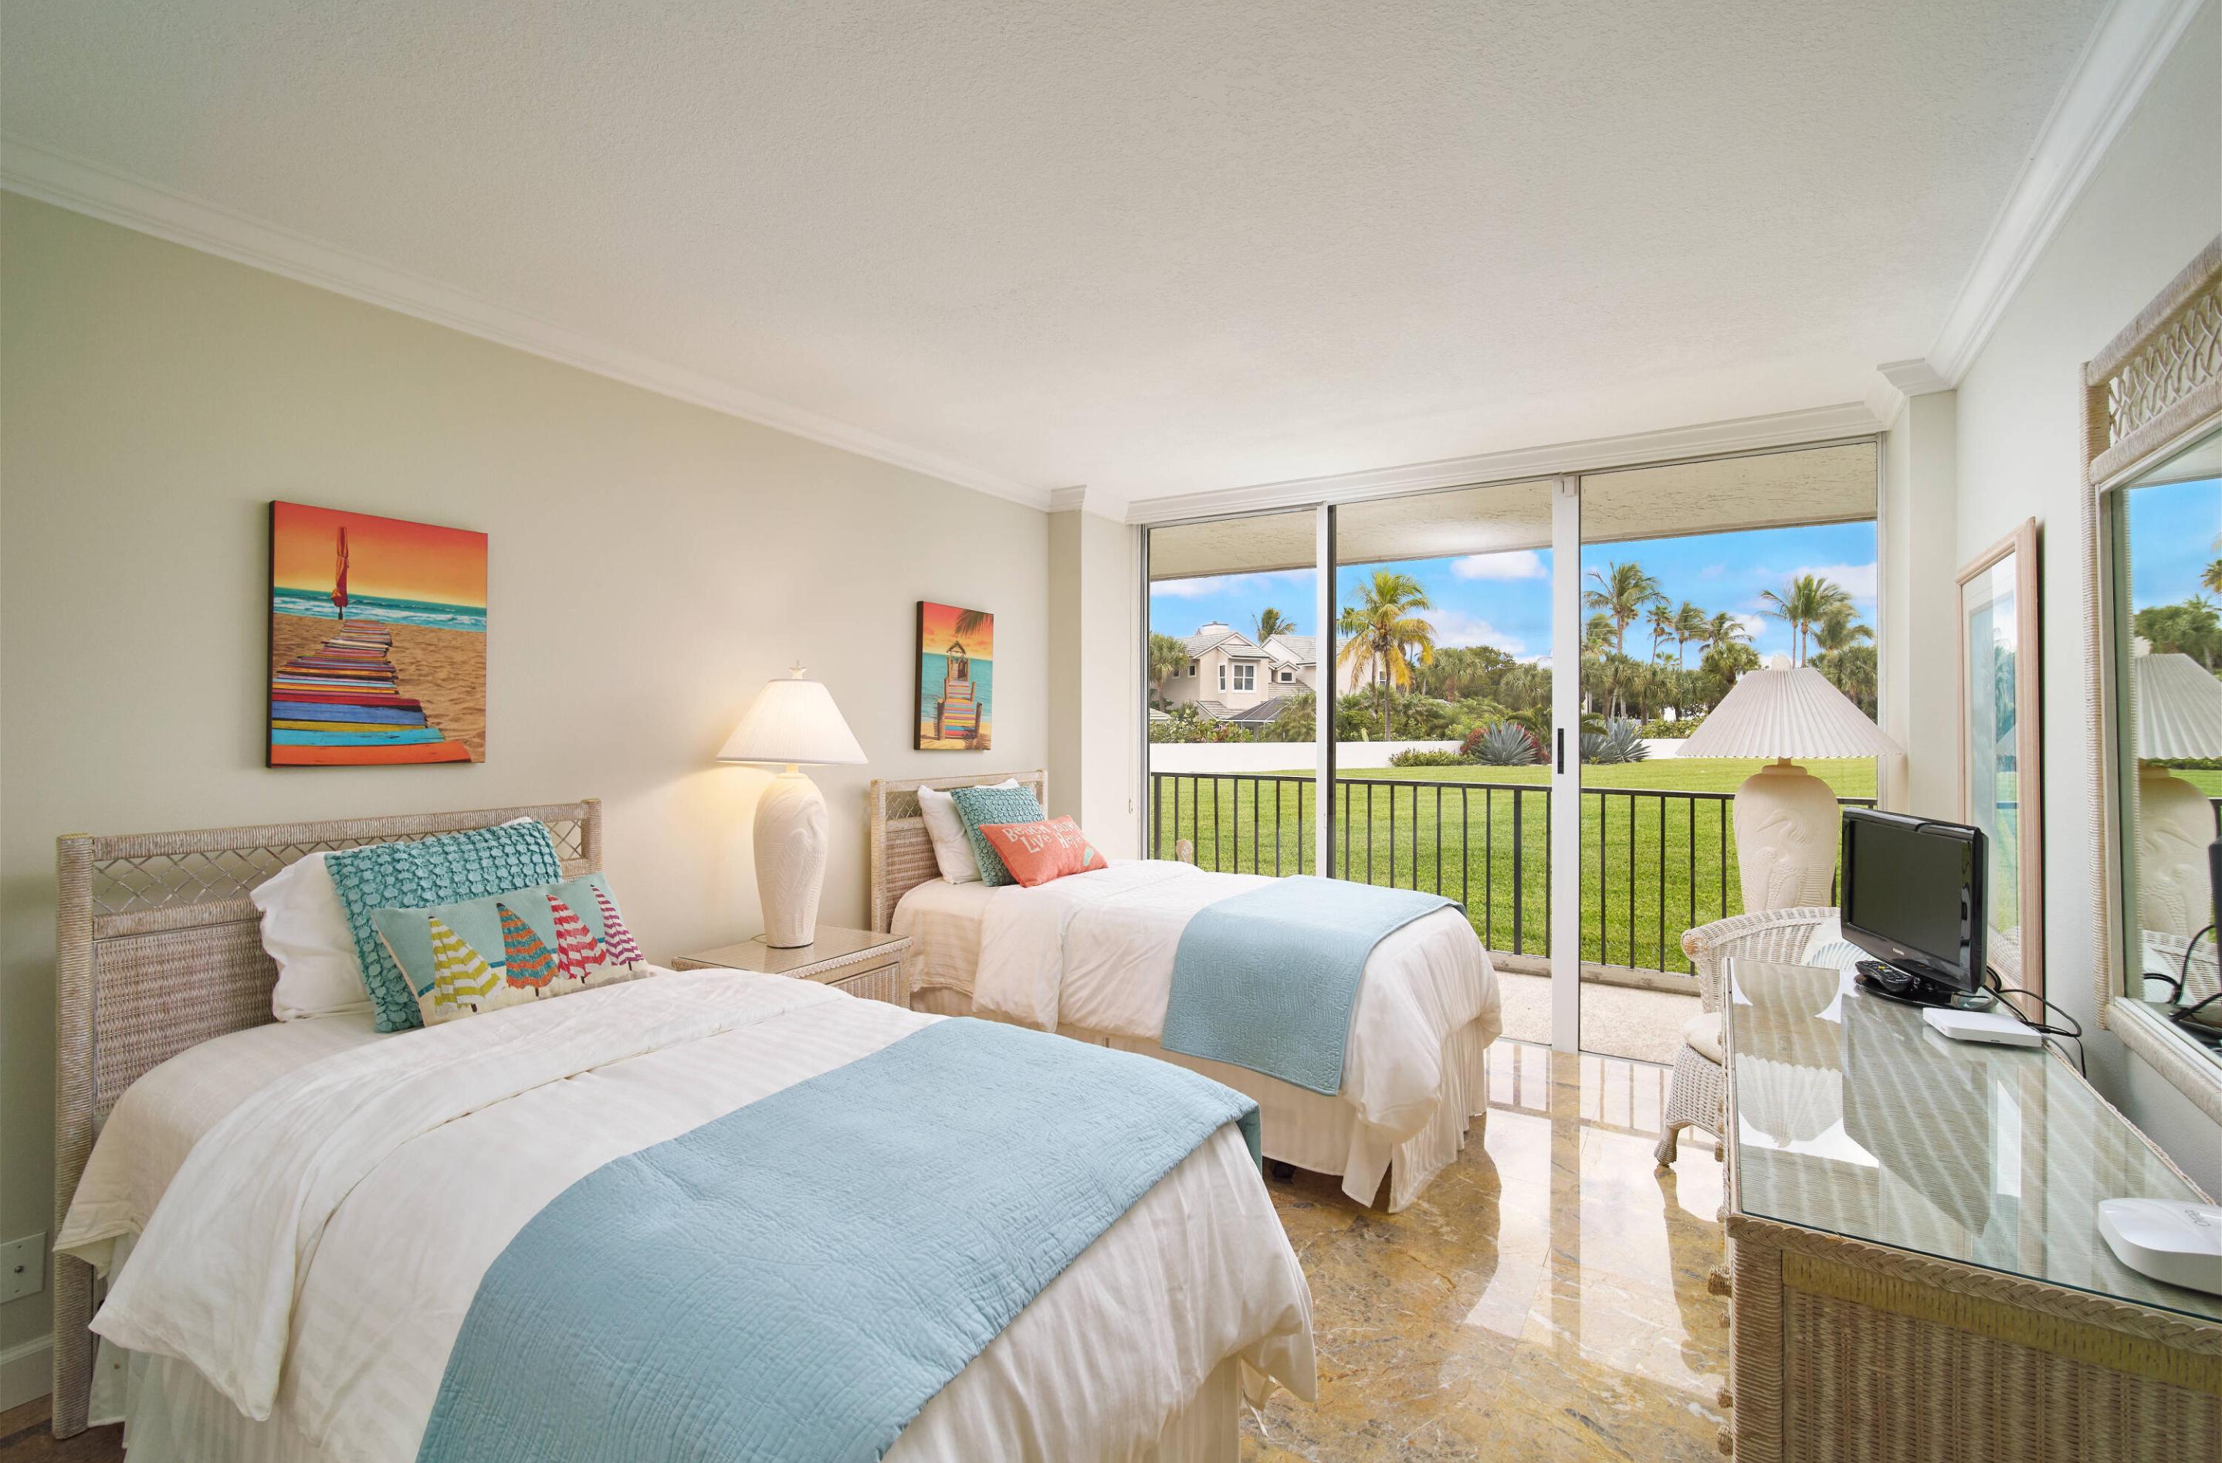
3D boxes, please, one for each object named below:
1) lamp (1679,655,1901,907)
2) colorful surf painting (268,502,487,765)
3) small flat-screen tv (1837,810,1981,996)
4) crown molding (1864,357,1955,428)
[{"bbox_3d":[2.070,0.250,2.760,0.680,0.950,0.680,0,0,34],"label":"lamp"},{"bbox_3d":[-1.760,-0.217,2.183,0.036,0.597,0.415,0,0,34],"label":"colorful surf painting"},{"bbox_3d":[1.625,0.354,1.850,0.160,0.355,0.430,0,0,15],"label":"small flat-screen tv"},{"bbox_3d":[2.559,-1.072,2.906,0.200,0.090,0.480,0,0,32],"label":"crown molding"}]

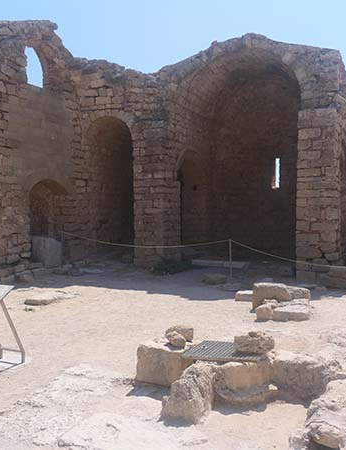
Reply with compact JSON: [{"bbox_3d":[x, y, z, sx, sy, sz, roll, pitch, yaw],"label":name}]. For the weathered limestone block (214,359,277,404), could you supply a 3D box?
[{"bbox_3d":[0.602,1.291,3.958,0.530,0.310,0.300,0,3,8],"label":"weathered limestone block"}]

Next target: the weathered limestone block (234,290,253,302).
[{"bbox_3d":[1.366,1.318,8.873,0.430,0.140,0.380,1,2,18],"label":"weathered limestone block"}]

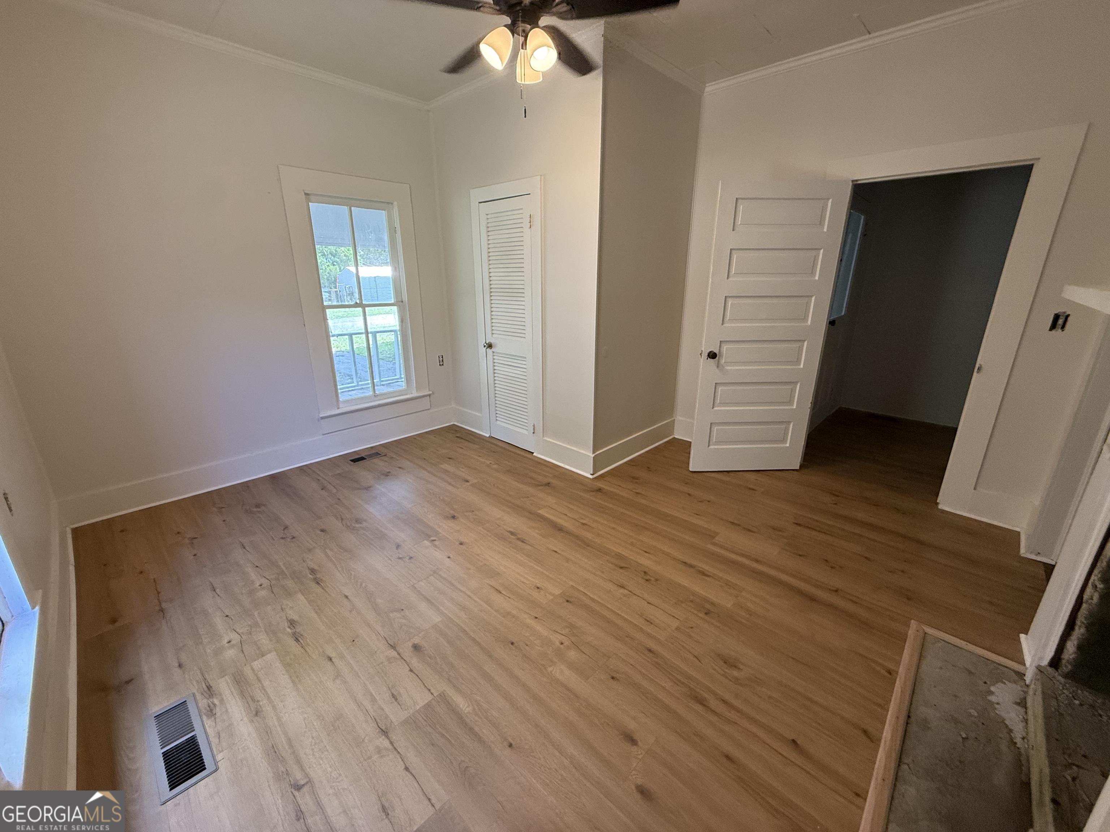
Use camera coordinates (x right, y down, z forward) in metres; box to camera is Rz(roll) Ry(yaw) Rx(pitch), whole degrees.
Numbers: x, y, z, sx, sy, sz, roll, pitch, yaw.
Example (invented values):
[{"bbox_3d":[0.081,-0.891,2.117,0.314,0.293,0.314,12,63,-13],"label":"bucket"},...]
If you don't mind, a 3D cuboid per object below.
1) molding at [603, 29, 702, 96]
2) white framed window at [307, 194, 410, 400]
[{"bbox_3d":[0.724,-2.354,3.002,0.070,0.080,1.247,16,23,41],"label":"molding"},{"bbox_3d":[-1.597,-0.924,3.783,0.080,1.577,0.655,16,23,41],"label":"white framed window"}]

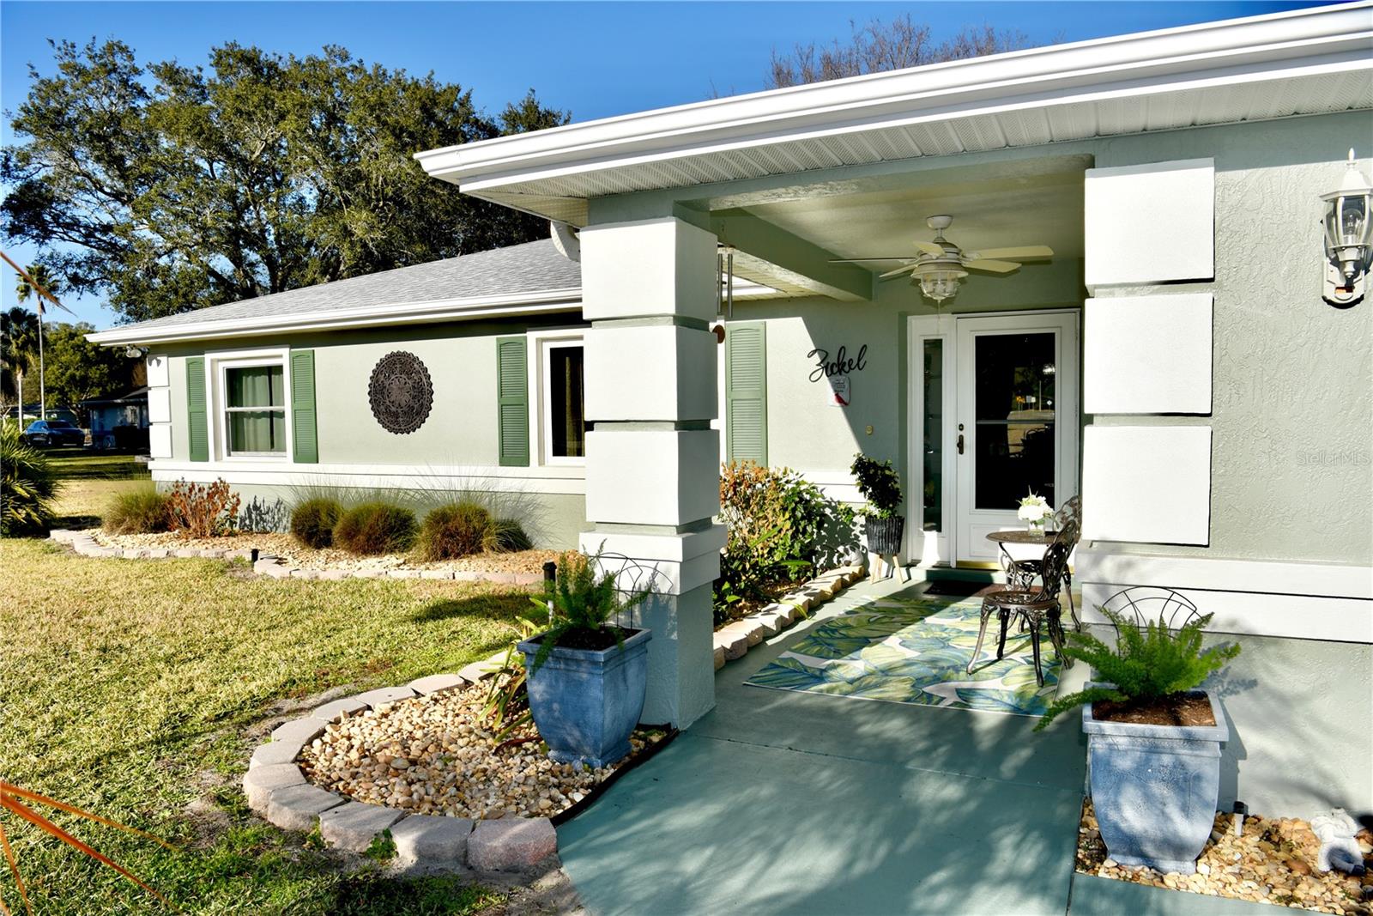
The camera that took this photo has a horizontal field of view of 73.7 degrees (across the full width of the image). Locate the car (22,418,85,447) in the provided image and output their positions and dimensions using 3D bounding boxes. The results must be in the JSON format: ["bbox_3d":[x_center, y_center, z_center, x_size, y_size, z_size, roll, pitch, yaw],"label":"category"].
[{"bbox_3d":[-39.378,-1.549,57.000,1.850,1.580,4.600,-1,3,-10],"label":"car"}]

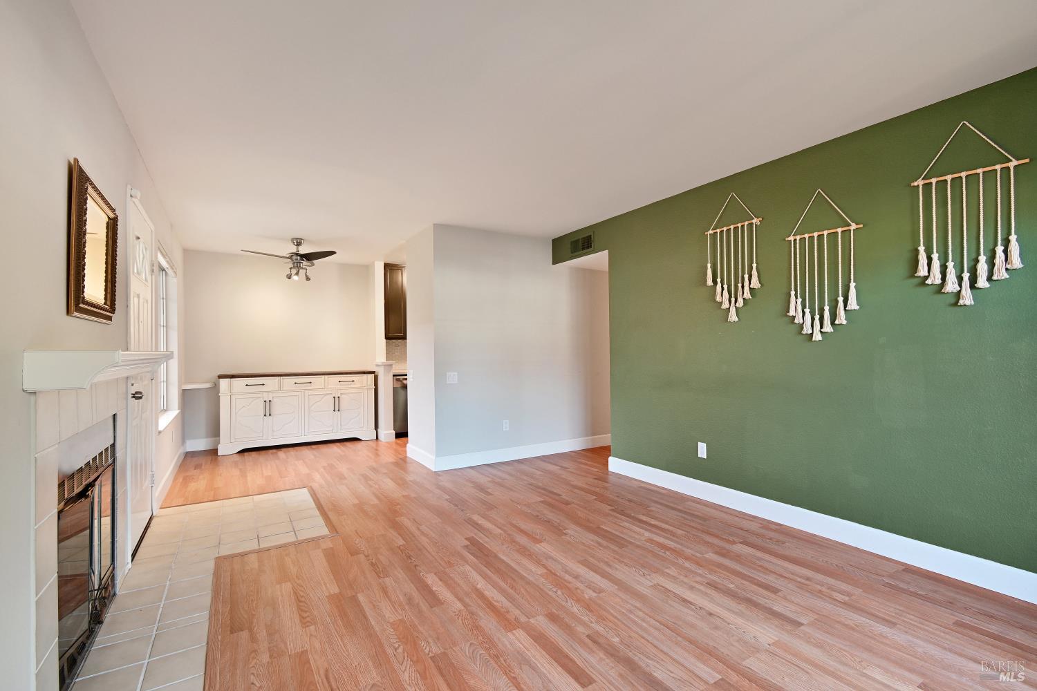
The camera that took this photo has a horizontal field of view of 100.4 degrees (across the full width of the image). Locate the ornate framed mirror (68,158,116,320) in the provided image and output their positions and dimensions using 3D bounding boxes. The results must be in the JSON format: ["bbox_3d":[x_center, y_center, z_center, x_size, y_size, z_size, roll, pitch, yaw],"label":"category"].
[{"bbox_3d":[-1.728,-0.377,1.776,0.035,0.555,0.630,0,-1,-34],"label":"ornate framed mirror"}]

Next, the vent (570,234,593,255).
[{"bbox_3d":[0.650,-1.056,4.503,0.020,0.175,0.370,0,-1,-34],"label":"vent"}]

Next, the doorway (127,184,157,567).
[{"bbox_3d":[-2.443,0.196,2.767,0.120,2.090,0.980,0,-1,-34],"label":"doorway"}]

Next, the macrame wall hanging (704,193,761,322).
[{"bbox_3d":[1.551,-0.638,3.131,0.040,0.930,0.430,0,-1,-34],"label":"macrame wall hanging"}]

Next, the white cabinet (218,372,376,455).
[{"bbox_3d":[-2.798,0.815,5.609,1.790,0.920,0.450,0,-1,-26],"label":"white cabinet"}]

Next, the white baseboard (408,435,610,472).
[{"bbox_3d":[-0.055,1.170,5.090,2.300,0.135,0.783,0,-1,-28],"label":"white baseboard"}]

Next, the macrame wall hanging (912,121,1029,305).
[{"bbox_3d":[2.215,-0.654,2.135,0.040,0.915,0.415,0,-1,-34],"label":"macrame wall hanging"}]

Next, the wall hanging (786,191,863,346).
[{"bbox_3d":[1.869,-0.496,2.656,0.040,0.930,0.420,0,-1,-34],"label":"wall hanging"}]

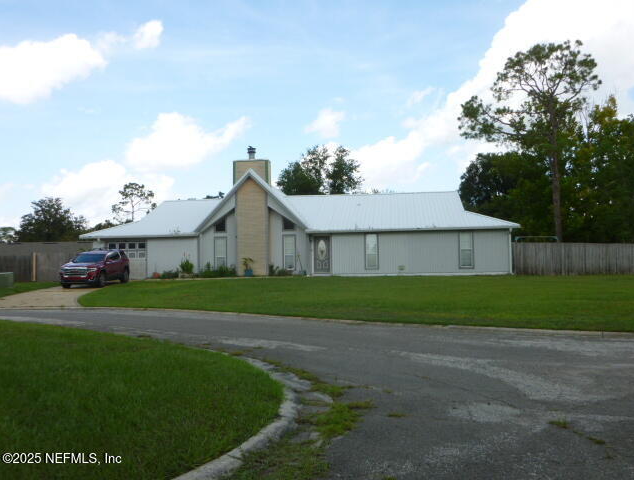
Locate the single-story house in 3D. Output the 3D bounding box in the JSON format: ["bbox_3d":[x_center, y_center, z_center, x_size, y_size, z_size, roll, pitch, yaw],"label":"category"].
[{"bbox_3d":[-0.720,-1.632,40.395,25.800,7.700,12.900,-1,-1,8],"label":"single-story house"}]

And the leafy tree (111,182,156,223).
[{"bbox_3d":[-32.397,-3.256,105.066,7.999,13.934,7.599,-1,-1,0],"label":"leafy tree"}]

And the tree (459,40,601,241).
[{"bbox_3d":[18.312,-7.494,50.106,12.059,18.901,11.456,-1,-1,0],"label":"tree"}]

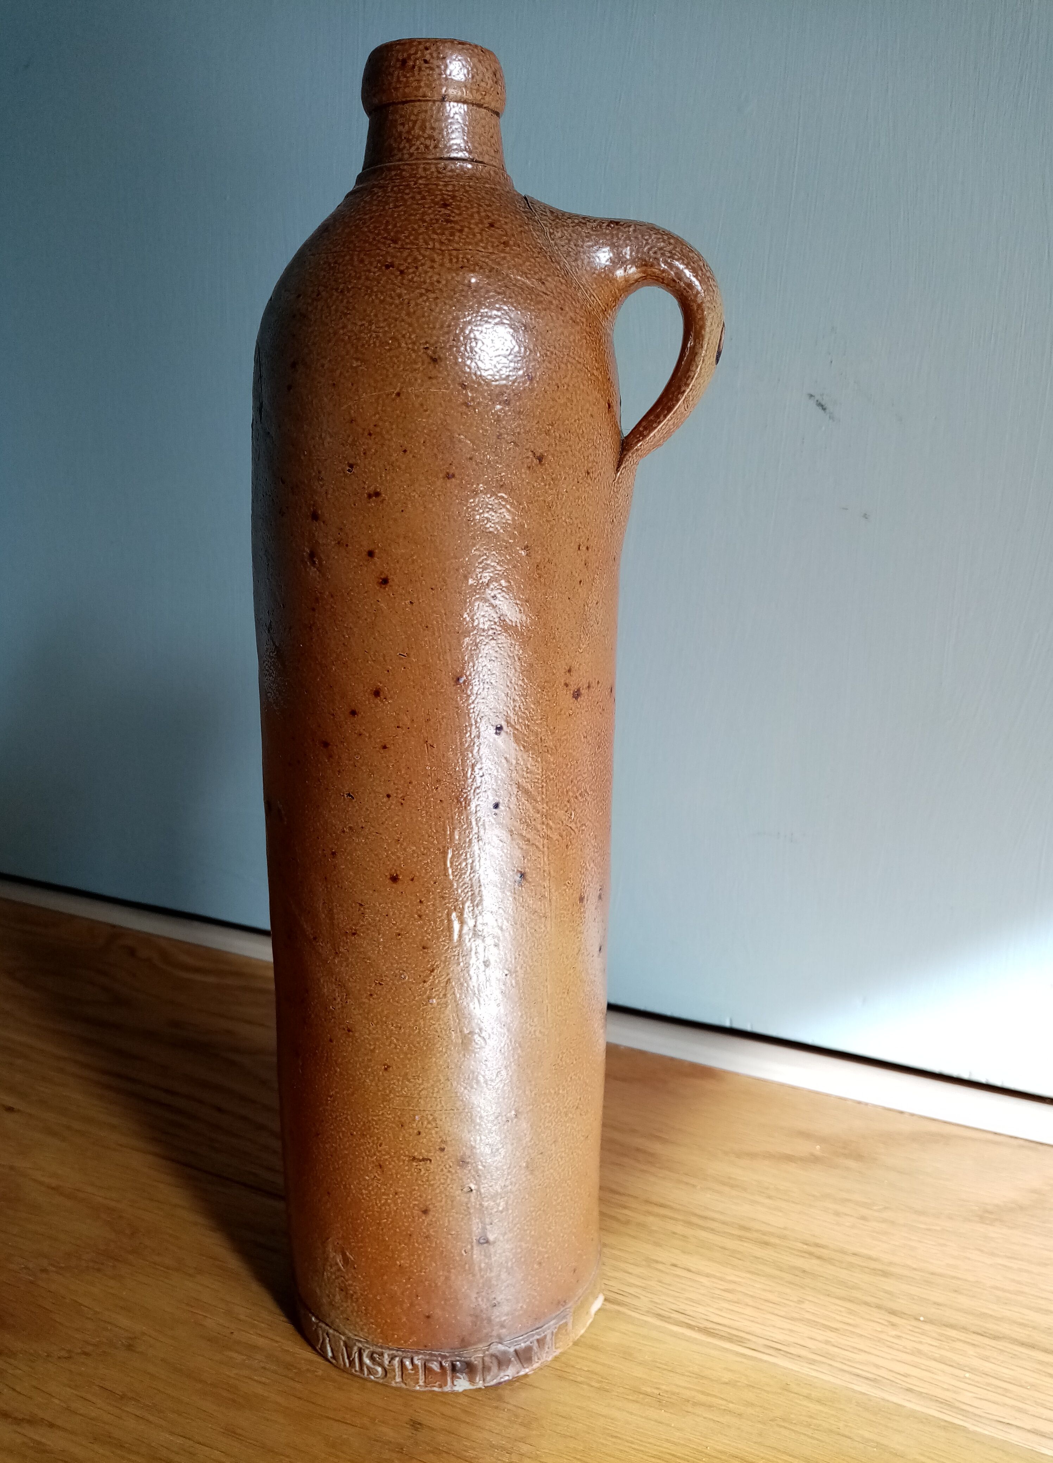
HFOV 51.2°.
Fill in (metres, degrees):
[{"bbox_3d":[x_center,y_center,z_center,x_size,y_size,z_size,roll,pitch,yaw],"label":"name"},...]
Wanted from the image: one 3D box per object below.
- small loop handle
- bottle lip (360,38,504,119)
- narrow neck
[{"bbox_3d":[0.029,-0.082,0.236,0.026,0.052,0.019,4,14,13],"label":"small loop handle"},{"bbox_3d":[-0.019,-0.137,0.235,0.031,0.013,0.031,-1,14,-4],"label":"bottle lip"},{"bbox_3d":[-0.019,-0.126,0.238,0.031,0.011,0.031,-1,14,-4],"label":"narrow neck"}]

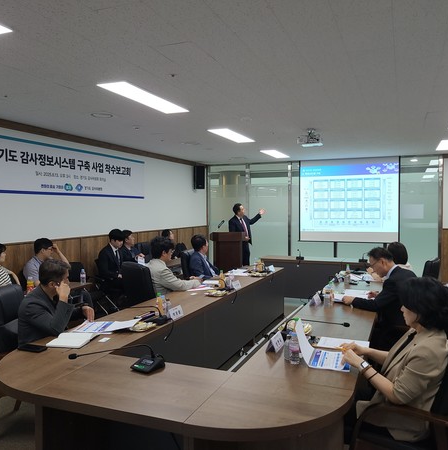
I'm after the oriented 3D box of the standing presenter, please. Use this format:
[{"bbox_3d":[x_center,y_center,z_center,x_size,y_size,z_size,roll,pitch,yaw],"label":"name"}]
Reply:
[{"bbox_3d":[0.475,0.423,9.312,0.420,1.740,0.720,1,2,44],"label":"standing presenter"}]

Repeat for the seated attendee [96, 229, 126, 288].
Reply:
[{"bbox_3d":[-1.414,0.729,6.415,0.720,1.340,0.500,0,2,25],"label":"seated attendee"}]

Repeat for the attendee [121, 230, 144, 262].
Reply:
[{"bbox_3d":[-1.337,0.716,7.115,0.789,1.275,0.506,0,2,12],"label":"attendee"}]

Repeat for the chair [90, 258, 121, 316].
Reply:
[{"bbox_3d":[-1.494,0.947,6.487,0.600,0.900,0.560,0,2,22],"label":"chair"}]

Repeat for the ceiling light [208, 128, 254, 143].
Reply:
[{"bbox_3d":[0.139,-1.294,6.531,0.300,0.050,1.200,0,2,22],"label":"ceiling light"}]

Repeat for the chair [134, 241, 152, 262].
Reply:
[{"bbox_3d":[-1.107,0.834,7.449,0.650,1.070,0.620,0,2,22],"label":"chair"}]

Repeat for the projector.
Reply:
[{"bbox_3d":[1.195,-1.193,6.132,0.314,0.223,0.304,0,2,22],"label":"projector"}]

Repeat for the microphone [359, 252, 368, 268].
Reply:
[{"bbox_3d":[2.337,0.525,7.489,0.130,0.180,0.220,0,2,22],"label":"microphone"}]

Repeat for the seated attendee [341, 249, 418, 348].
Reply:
[{"bbox_3d":[1.413,0.821,3.845,0.810,1.245,0.546,0,2,22],"label":"seated attendee"}]

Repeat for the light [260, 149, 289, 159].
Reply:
[{"bbox_3d":[1.042,-1.412,8.975,0.293,0.051,1.265,0,2,22],"label":"light"}]

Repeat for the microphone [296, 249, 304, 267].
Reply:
[{"bbox_3d":[1.364,0.519,7.923,0.130,0.180,0.220,0,2,22],"label":"microphone"}]

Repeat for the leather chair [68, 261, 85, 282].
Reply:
[{"bbox_3d":[-1.773,0.974,6.007,0.600,0.880,0.560,0,2,22],"label":"leather chair"}]

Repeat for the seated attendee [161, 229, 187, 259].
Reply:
[{"bbox_3d":[-0.827,0.704,8.012,0.720,1.280,0.500,0,2,14],"label":"seated attendee"}]

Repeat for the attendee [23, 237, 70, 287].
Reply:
[{"bbox_3d":[-1.990,0.778,5.394,0.789,1.265,0.526,0,2,2],"label":"attendee"}]

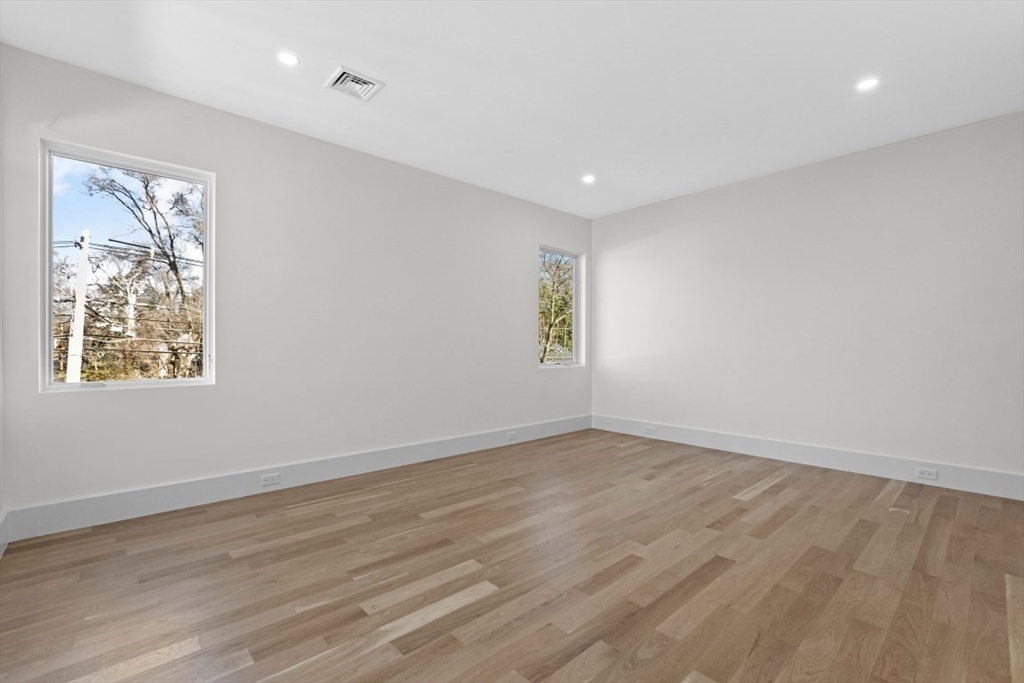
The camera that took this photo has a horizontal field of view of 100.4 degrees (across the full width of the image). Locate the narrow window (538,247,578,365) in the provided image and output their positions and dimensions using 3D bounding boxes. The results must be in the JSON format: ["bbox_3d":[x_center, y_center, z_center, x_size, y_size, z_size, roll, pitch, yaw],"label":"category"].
[{"bbox_3d":[0.599,-0.407,5.303,0.823,1.456,0.110,0,-1,-40],"label":"narrow window"}]

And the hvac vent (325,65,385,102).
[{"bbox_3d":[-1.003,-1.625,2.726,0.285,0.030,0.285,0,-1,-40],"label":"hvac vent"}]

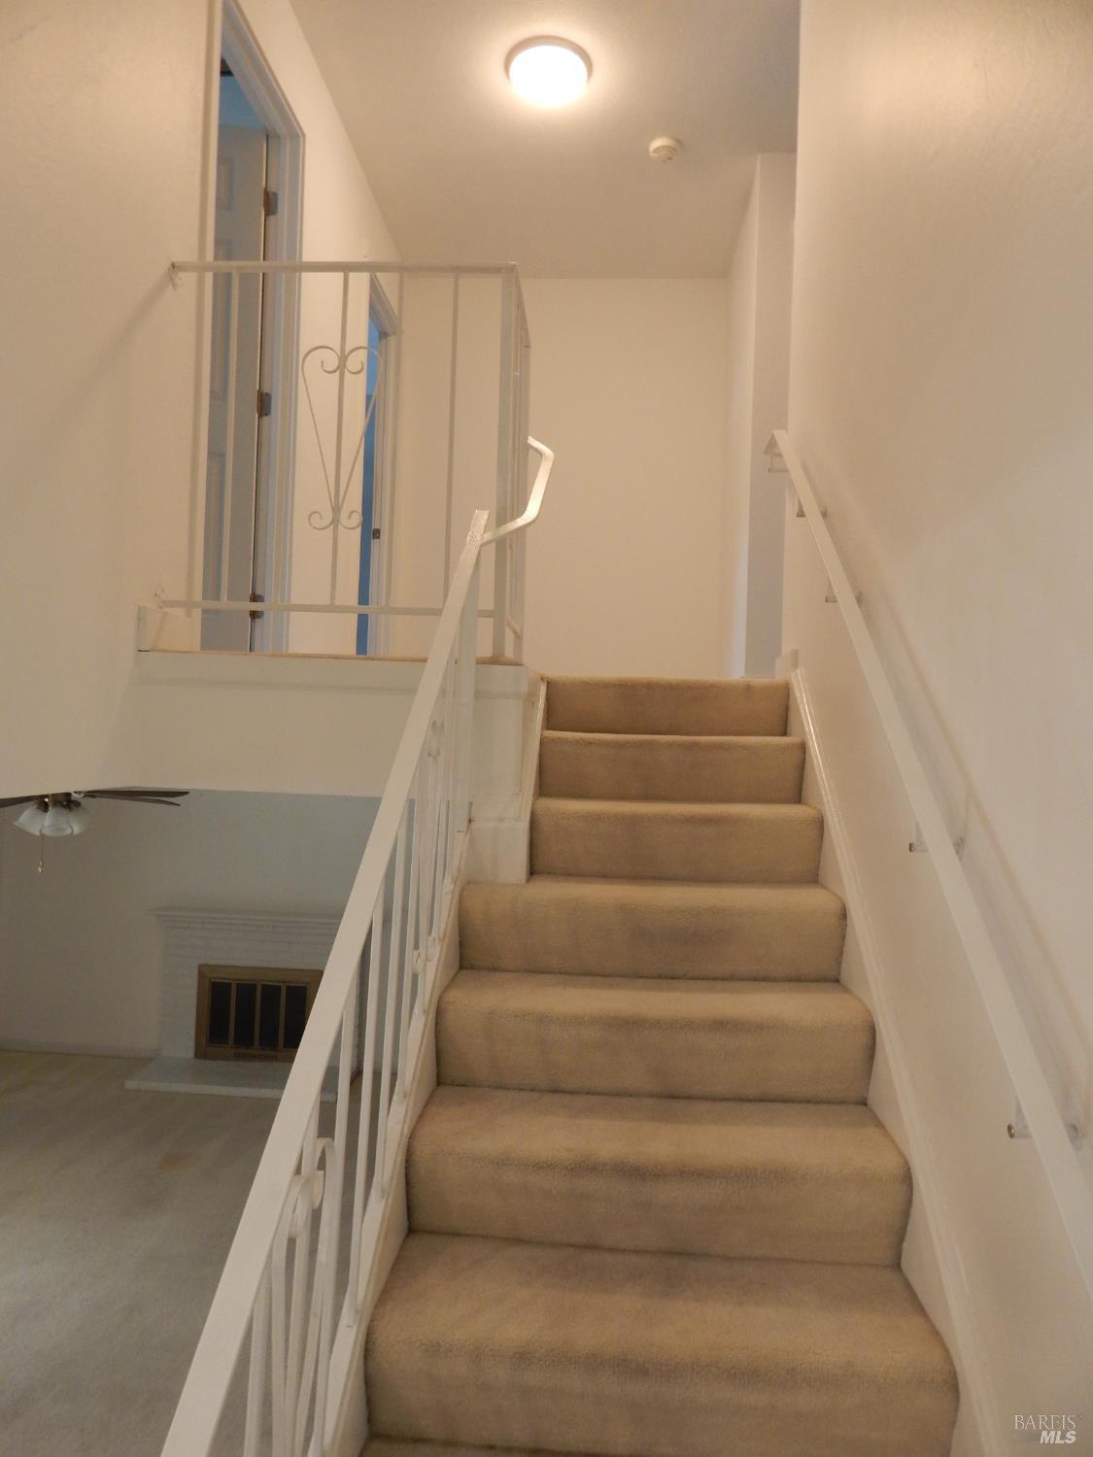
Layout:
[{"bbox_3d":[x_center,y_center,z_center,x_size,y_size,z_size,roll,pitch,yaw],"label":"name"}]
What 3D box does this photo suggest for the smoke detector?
[{"bbox_3d":[0.521,-2.541,4.081,0.134,0.040,0.134,2,-1,4],"label":"smoke detector"}]

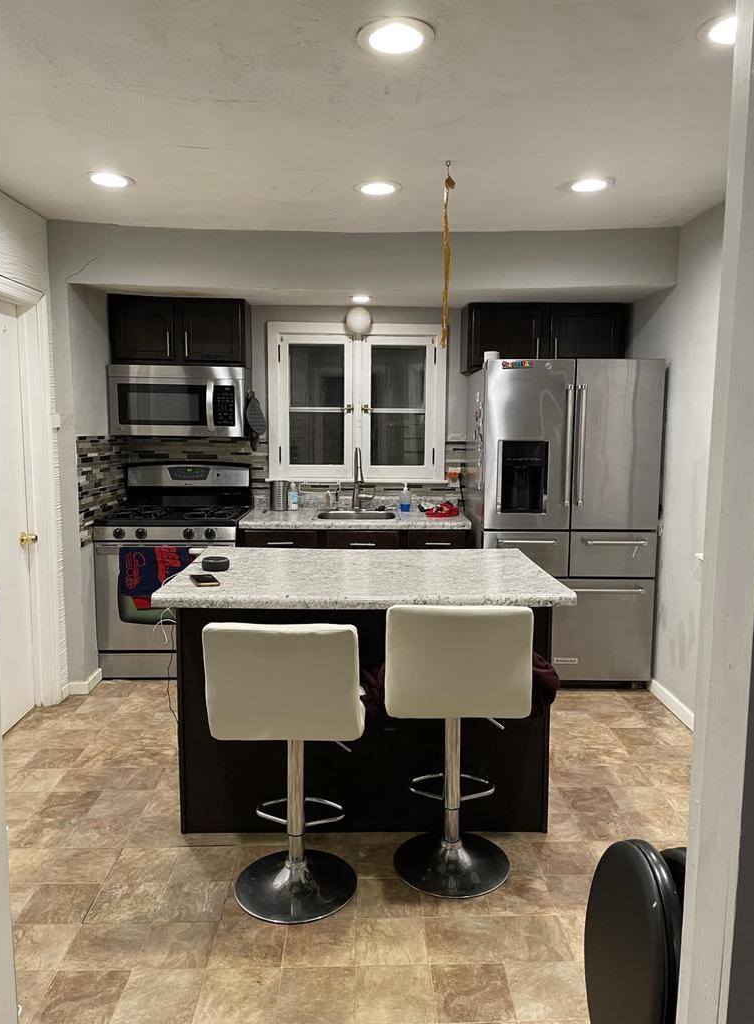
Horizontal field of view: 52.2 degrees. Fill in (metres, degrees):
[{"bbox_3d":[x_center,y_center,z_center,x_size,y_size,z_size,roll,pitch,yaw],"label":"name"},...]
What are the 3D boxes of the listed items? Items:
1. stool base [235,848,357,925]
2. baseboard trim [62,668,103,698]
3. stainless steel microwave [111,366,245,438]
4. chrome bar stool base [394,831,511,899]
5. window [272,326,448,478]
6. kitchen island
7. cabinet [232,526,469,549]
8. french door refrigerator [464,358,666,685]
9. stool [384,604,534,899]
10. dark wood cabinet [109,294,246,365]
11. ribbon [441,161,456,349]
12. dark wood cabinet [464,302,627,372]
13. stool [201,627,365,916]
[{"bbox_3d":[-0.252,1.132,2.413,0.382,0.092,0.382,1,7,4],"label":"stool base"},{"bbox_3d":[-1.592,0.933,4.173,0.106,0.065,0.310,0,7,-1],"label":"baseboard trim"},{"bbox_3d":[-1.134,-0.643,4.511,0.757,0.399,0.405,0,7,-2],"label":"stainless steel microwave"},{"bbox_3d":[0.250,1.123,2.546,0.386,0.080,0.386,0,7,-2],"label":"chrome bar stool base"},{"bbox_3d":[-0.122,-0.668,4.764,1.095,0.972,0.100,0,7,-2],"label":"window"},{"bbox_3d":[-0.049,0.661,2.903,1.334,0.911,0.872,0,7,-1],"label":"kitchen island"},{"bbox_3d":[-0.121,0.489,4.484,1.220,0.876,0.610,0,7,-1],"label":"cabinet"},{"bbox_3d":[1.007,0.047,4.372,0.915,1.765,0.805,0,7,-2],"label":"french door refrigerator"},{"bbox_3d":[0.233,0.709,2.482,0.425,0.918,0.430,0,7,-2],"label":"stool"},{"bbox_3d":[-1.131,-1.039,4.496,0.760,0.378,0.335,0,7,-2],"label":"dark wood cabinet"},{"bbox_3d":[0.257,-0.941,2.834,0.050,0.665,0.040,0,7,-1],"label":"ribbon"},{"bbox_3d":[0.984,-1.022,4.564,0.922,0.384,0.335,0,7,-2],"label":"dark wood cabinet"},{"bbox_3d":[-0.253,0.728,2.352,0.430,0.910,0.440,1,7,4],"label":"stool"}]

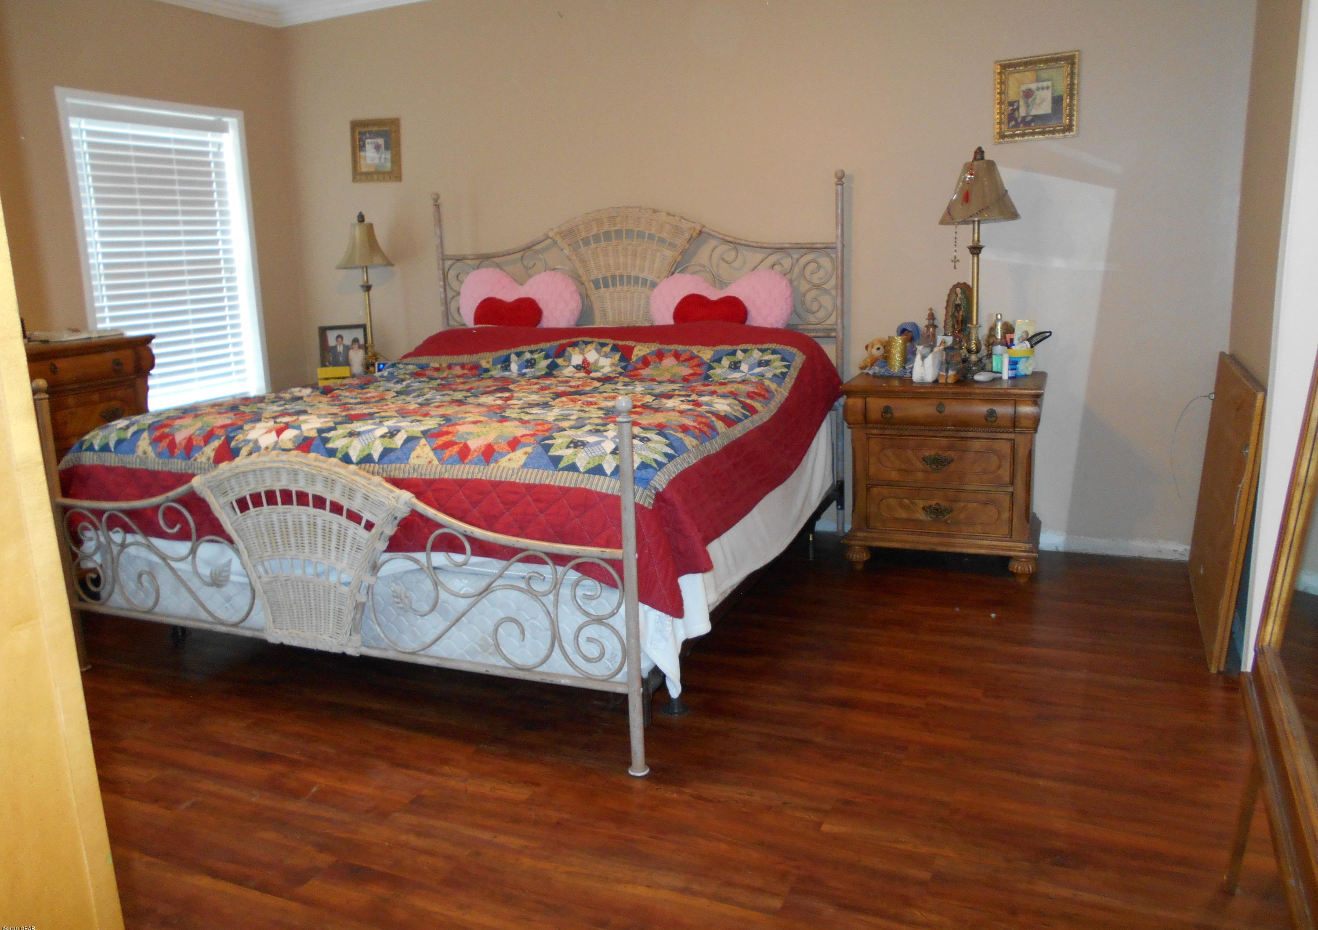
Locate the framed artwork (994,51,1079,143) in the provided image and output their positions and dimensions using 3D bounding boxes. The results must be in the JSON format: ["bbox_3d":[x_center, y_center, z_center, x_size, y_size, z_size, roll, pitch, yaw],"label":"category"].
[{"bbox_3d":[1.429,-1.389,3.755,0.302,0.305,0.030,3,13,23],"label":"framed artwork"}]

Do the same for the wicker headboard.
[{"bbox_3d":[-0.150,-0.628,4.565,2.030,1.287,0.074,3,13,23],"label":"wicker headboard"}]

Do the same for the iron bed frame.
[{"bbox_3d":[-0.565,-0.271,3.639,2.039,1.564,2.208,3,13,23],"label":"iron bed frame"}]

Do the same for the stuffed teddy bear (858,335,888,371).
[{"bbox_3d":[0.881,-0.433,4.002,0.143,0.156,0.124,1,13,14],"label":"stuffed teddy bear"}]

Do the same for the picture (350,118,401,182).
[{"bbox_3d":[-1.393,-1.542,4.858,0.287,0.294,0.029,3,14,23],"label":"picture"}]

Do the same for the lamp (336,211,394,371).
[{"bbox_3d":[-1.448,-0.850,4.929,0.282,0.792,0.282,3,13,23],"label":"lamp"}]

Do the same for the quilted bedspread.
[{"bbox_3d":[-0.566,-0.147,3.654,2.119,0.604,2.079,3,13,23],"label":"quilted bedspread"}]

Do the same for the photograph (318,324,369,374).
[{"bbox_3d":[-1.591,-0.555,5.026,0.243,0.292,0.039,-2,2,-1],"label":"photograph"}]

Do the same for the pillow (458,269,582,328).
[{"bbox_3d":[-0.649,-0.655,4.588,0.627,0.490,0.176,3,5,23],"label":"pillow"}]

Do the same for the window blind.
[{"bbox_3d":[-2.202,-0.917,4.487,0.064,1.303,0.848,3,14,23],"label":"window blind"}]

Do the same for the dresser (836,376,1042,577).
[{"bbox_3d":[1.115,0.026,3.863,0.711,0.725,0.480,3,14,23],"label":"dresser"}]

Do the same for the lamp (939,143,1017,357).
[{"bbox_3d":[1.175,-0.739,3.679,0.281,0.846,0.281,3,14,23],"label":"lamp"}]

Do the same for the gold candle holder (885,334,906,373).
[{"bbox_3d":[0.940,-0.430,3.910,0.072,0.157,0.072,3,14,23],"label":"gold candle holder"}]

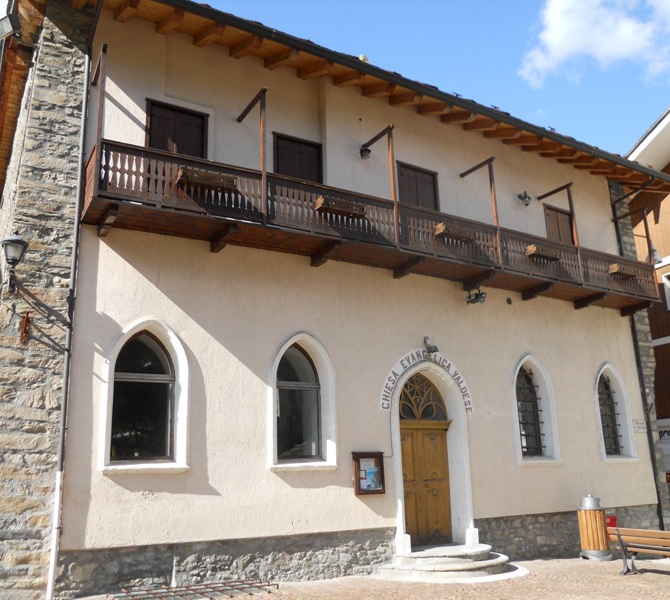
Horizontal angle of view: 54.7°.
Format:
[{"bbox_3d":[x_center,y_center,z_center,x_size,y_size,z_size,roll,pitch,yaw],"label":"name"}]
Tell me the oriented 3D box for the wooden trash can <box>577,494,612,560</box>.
[{"bbox_3d":[5.315,4.688,13.366,0.601,1.222,0.601,-2,-15,0],"label":"wooden trash can"}]

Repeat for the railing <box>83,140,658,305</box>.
[{"bbox_3d":[2.017,-1.027,12.755,12.995,0.960,1.078,7,-17,-30],"label":"railing"}]

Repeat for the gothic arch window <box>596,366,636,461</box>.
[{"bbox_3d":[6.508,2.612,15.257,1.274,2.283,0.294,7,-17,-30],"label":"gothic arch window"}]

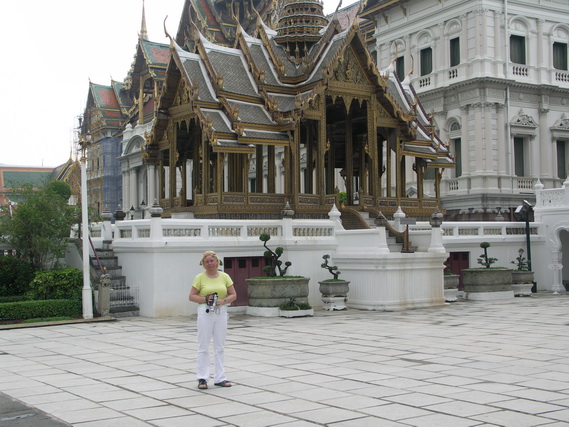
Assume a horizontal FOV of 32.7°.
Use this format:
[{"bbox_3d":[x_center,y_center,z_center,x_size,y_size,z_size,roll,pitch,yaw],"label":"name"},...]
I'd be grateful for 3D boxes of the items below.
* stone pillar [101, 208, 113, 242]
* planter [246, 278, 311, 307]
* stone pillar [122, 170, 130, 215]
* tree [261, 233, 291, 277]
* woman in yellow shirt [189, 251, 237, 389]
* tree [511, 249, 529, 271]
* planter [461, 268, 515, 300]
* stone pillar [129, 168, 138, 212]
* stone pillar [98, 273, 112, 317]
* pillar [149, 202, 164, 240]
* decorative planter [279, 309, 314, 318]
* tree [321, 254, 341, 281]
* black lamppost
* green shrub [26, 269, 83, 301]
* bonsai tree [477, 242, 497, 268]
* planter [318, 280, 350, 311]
[{"bbox_3d":[-5.084,0.301,27.785,0.314,1.001,0.314,1,-3,-35],"label":"stone pillar"},{"bbox_3d":[-0.141,1.794,22.355,1.220,0.630,0.980,0,-2,-34],"label":"planter"},{"bbox_3d":[-15.800,-2.100,97.000,0.720,4.300,0.720,0,-2,-34],"label":"stone pillar"},{"bbox_3d":[-0.230,1.046,24.742,0.785,1.119,0.668,1,-3,-35],"label":"tree"},{"bbox_3d":[-0.864,1.246,11.521,0.560,1.610,0.420,-1,-1,-6],"label":"woman in yellow shirt"},{"bbox_3d":[8.033,1.569,33.087,0.638,0.766,0.569,1,-3,-35],"label":"tree"},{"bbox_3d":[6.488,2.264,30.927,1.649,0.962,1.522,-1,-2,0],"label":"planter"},{"bbox_3d":[-14.847,-2.264,95.500,0.750,4.300,0.750,-1,-1,0],"label":"stone pillar"},{"bbox_3d":[-4.566,2.081,24.742,0.285,1.109,0.285,1,-3,-35],"label":"stone pillar"},{"bbox_3d":[-2.925,0.183,22.163,0.330,0.900,0.330,0,-2,-34],"label":"pillar"},{"bbox_3d":[0.285,2.220,21.639,0.720,0.160,0.360,0,-2,-34],"label":"decorative planter"},{"bbox_3d":[1.136,1.314,23.601,0.430,0.620,0.360,0,-2,-34],"label":"tree"},{"bbox_3d":[8.569,1.186,34.560,0.717,3.289,0.540,-1,-2,-6],"label":"black lamppost"},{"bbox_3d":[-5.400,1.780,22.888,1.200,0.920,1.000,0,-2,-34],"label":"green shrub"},{"bbox_3d":[6.441,1.339,30.927,0.648,0.835,0.589,1,-3,-35],"label":"bonsai tree"},{"bbox_3d":[1.366,2.268,26.509,0.766,0.805,0.648,1,-3,-35],"label":"planter"}]

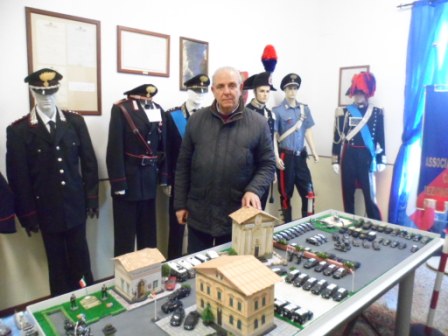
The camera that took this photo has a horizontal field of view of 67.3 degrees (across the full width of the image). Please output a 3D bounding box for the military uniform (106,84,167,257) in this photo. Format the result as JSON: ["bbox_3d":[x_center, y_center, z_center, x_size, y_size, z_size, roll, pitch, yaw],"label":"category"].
[{"bbox_3d":[-0.671,0.201,2.613,0.490,1.626,0.320,-6,11,-34],"label":"military uniform"}]

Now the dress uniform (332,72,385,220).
[{"bbox_3d":[1.472,-0.065,3.706,0.560,1.913,0.360,5,10,25],"label":"dress uniform"}]

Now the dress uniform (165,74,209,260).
[{"bbox_3d":[-0.265,0.103,2.941,0.540,1.786,0.350,-6,11,-34],"label":"dress uniform"}]

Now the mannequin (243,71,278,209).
[{"bbox_3d":[0.364,-0.016,3.414,0.500,1.886,0.350,-5,10,-30],"label":"mannequin"}]

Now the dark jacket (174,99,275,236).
[{"bbox_3d":[0.003,0.006,2.071,0.620,0.828,0.400,1,9,4],"label":"dark jacket"}]

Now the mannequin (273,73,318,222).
[{"bbox_3d":[0.757,-0.058,3.661,0.480,1.901,0.360,-1,9,-8],"label":"mannequin"}]

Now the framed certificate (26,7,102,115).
[{"bbox_3d":[-1.150,-0.752,2.468,0.495,0.707,0.030,-7,11,-39],"label":"framed certificate"}]

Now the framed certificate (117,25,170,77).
[{"bbox_3d":[-0.665,-0.967,2.844,0.477,0.359,0.030,-7,11,-39],"label":"framed certificate"}]

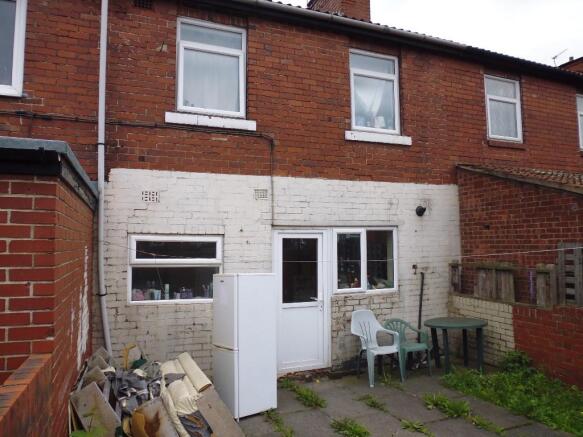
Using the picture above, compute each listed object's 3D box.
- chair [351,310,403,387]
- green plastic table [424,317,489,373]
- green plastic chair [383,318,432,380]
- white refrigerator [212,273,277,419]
[{"bbox_3d":[1.181,1.816,5.741,0.560,0.910,0.580,1,-4,-21],"label":"chair"},{"bbox_3d":[2.516,1.935,6.174,0.900,0.715,0.900,1,-4,-20],"label":"green plastic table"},{"bbox_3d":[1.686,1.897,5.946,0.550,0.770,0.530,1,-4,-24],"label":"green plastic chair"},{"bbox_3d":[-0.549,1.435,4.763,0.562,1.560,0.545,2,-5,-35],"label":"white refrigerator"}]

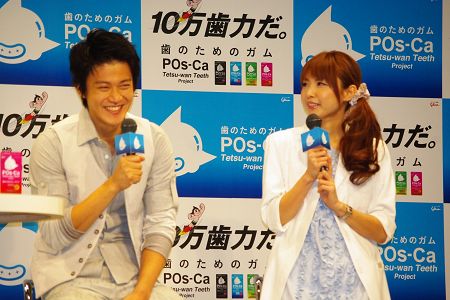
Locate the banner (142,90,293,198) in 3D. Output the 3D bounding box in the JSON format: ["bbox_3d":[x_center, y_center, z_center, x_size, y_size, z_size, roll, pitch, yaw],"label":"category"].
[{"bbox_3d":[-0.022,-0.016,9.400,0.582,0.391,0.020,1,-6,-17],"label":"banner"}]

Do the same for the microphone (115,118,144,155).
[{"bbox_3d":[-0.284,0.009,7.900,0.063,0.210,0.063,-9,-8,43],"label":"microphone"}]

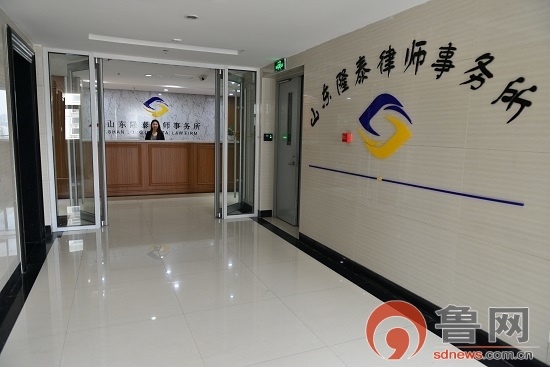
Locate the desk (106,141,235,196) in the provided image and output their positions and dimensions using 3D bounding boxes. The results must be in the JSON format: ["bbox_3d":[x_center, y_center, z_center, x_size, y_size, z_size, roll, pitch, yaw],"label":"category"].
[{"bbox_3d":[-2.463,-0.367,8.250,3.250,1.180,0.650,-2,8,-24],"label":"desk"}]

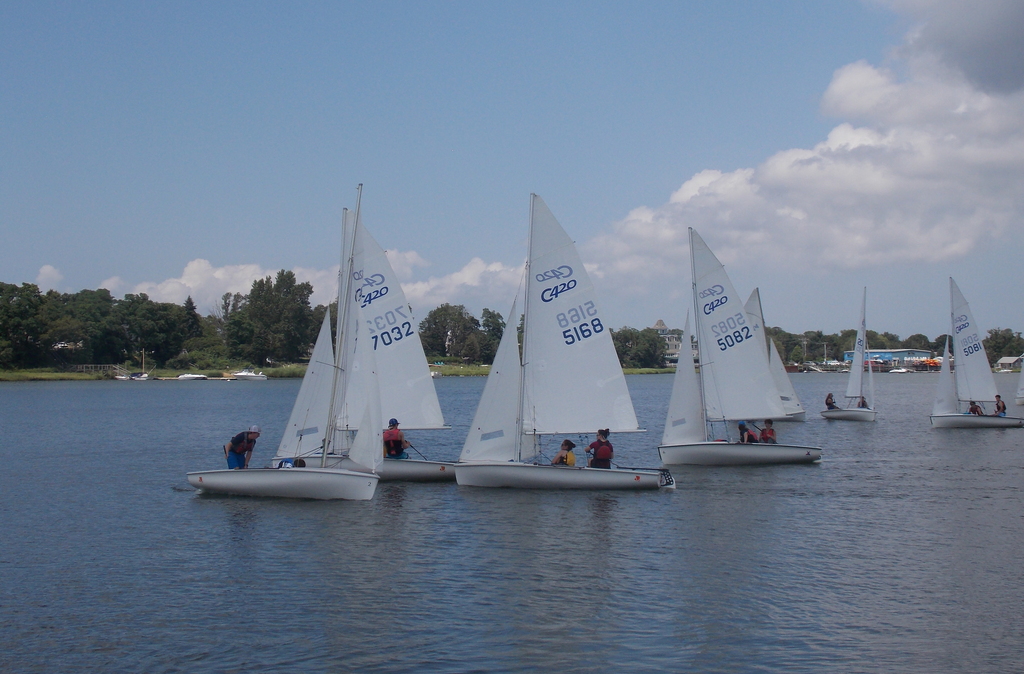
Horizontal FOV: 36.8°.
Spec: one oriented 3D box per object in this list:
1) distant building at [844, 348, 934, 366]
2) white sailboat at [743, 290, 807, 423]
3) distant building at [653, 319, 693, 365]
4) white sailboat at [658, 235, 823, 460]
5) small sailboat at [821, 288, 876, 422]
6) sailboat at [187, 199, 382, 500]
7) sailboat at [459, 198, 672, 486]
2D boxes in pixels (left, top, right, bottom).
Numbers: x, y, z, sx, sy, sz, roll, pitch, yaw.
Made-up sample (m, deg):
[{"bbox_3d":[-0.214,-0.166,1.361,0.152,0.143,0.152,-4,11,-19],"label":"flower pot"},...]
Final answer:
[{"bbox_3d":[122.058,6.517,500.047,17.000,5.300,24.000,1,-1,-40],"label":"distant building"},{"bbox_3d":[11.133,0.788,68.553,4.300,6.050,1.650,0,-1,-15],"label":"white sailboat"},{"bbox_3d":[56.335,2.283,530.150,15.000,16.800,14.000,0,-1,5],"label":"distant building"},{"bbox_3d":[5.764,0.254,38.853,4.300,6.050,1.700,0,-1,-20],"label":"white sailboat"},{"bbox_3d":[14.964,0.733,68.353,1.650,6.050,4.300,1,-1,-32],"label":"small sailboat"},{"bbox_3d":[-4.397,0.070,29.654,4.300,6.100,1.700,-1,-1,33],"label":"sailboat"},{"bbox_3d":[1.055,0.107,31.553,4.400,6.050,1.650,0,-1,13],"label":"sailboat"}]

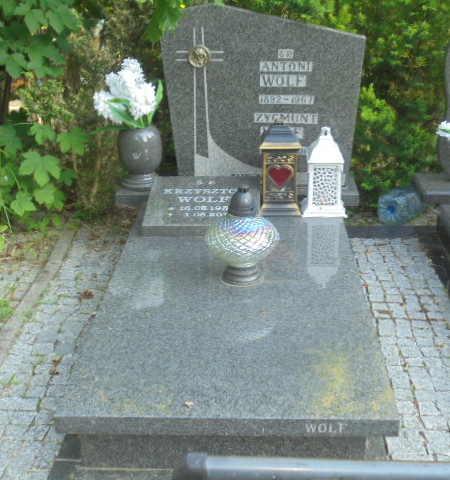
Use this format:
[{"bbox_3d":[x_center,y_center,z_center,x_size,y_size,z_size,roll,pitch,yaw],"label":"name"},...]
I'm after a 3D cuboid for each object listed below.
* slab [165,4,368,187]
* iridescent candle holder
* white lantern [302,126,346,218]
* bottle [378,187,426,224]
[{"bbox_3d":[0.161,-0.601,3.363,0.830,0.775,0.080,0,22,3],"label":"slab"},{"bbox_3d":[0.061,-0.025,2.666,0.250,0.330,0.250,0,22,3],"label":"iridescent candle holder"},{"bbox_3d":[0.410,-0.285,3.259,0.170,0.356,0.160,0,22,3],"label":"white lantern"},{"bbox_3d":[0.863,-0.176,3.824,0.150,0.150,0.310,13,26,30],"label":"bottle"}]

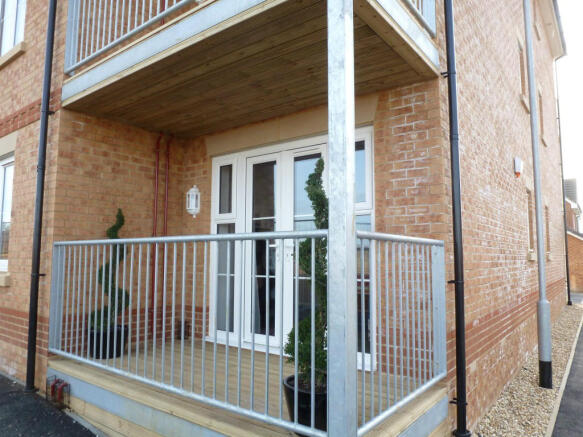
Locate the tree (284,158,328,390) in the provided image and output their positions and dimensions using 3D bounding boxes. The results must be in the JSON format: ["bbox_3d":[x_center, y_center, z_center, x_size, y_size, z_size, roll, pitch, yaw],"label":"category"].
[{"bbox_3d":[0.156,0.313,2.393,0.380,1.360,0.380,0,-5,0],"label":"tree"}]

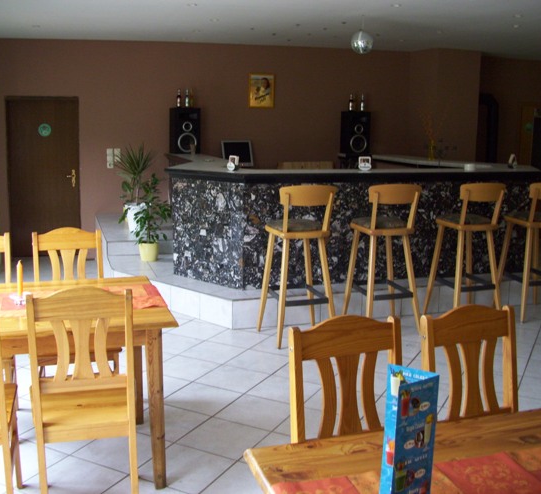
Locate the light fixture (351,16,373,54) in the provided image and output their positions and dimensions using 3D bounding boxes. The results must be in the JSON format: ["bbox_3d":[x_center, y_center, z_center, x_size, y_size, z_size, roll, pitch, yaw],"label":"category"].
[{"bbox_3d":[0.798,-1.826,5.600,0.190,0.330,0.190,2,10,0],"label":"light fixture"}]

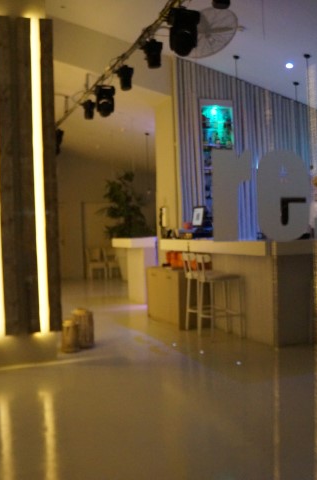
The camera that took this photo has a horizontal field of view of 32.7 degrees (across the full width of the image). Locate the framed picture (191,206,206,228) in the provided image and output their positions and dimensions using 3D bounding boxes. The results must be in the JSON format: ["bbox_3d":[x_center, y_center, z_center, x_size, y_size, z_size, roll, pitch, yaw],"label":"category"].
[{"bbox_3d":[0.599,-0.337,8.100,0.210,0.300,0.040,-1,-14,25],"label":"framed picture"}]

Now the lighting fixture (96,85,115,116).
[{"bbox_3d":[-0.725,-1.911,7.422,0.290,0.430,0.280,-1,1,0],"label":"lighting fixture"}]

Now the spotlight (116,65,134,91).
[{"bbox_3d":[-0.396,-1.961,6.531,0.210,0.310,0.230,-1,1,0],"label":"spotlight"}]

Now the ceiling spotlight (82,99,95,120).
[{"bbox_3d":[-1.057,-1.974,8.195,0.180,0.310,0.210,-1,1,0],"label":"ceiling spotlight"}]

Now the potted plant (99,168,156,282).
[{"bbox_3d":[-0.728,-0.330,12.300,1.250,2.450,1.250,-1,1,0],"label":"potted plant"}]

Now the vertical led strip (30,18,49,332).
[{"bbox_3d":[-1.173,-0.632,5.365,0.105,3.112,0.080,-2,1,-17],"label":"vertical led strip"}]

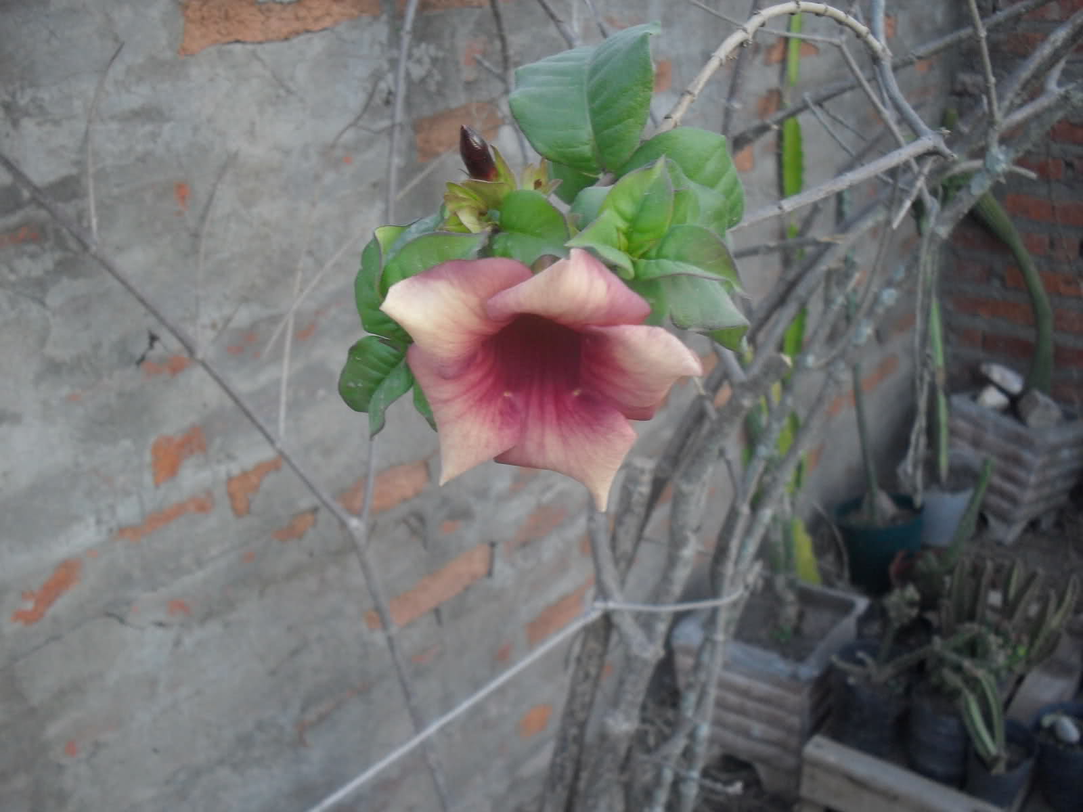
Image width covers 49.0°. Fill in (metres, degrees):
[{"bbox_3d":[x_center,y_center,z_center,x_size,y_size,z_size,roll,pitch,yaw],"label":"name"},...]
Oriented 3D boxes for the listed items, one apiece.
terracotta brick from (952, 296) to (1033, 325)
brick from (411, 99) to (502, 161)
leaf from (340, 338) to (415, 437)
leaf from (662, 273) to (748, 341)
[{"bbox_3d":[0.980,-0.216,2.511,0.200,0.050,0.110,17,31,41],"label":"terracotta brick"},{"bbox_3d":[-0.143,-0.355,1.516,0.110,0.057,0.170,17,31,41],"label":"brick"},{"bbox_3d":[-0.054,-0.006,0.385,0.022,0.029,0.018,-8,22,-8],"label":"leaf"},{"bbox_3d":[0.052,-0.031,0.380,0.028,0.019,0.022,-2,22,8],"label":"leaf"}]

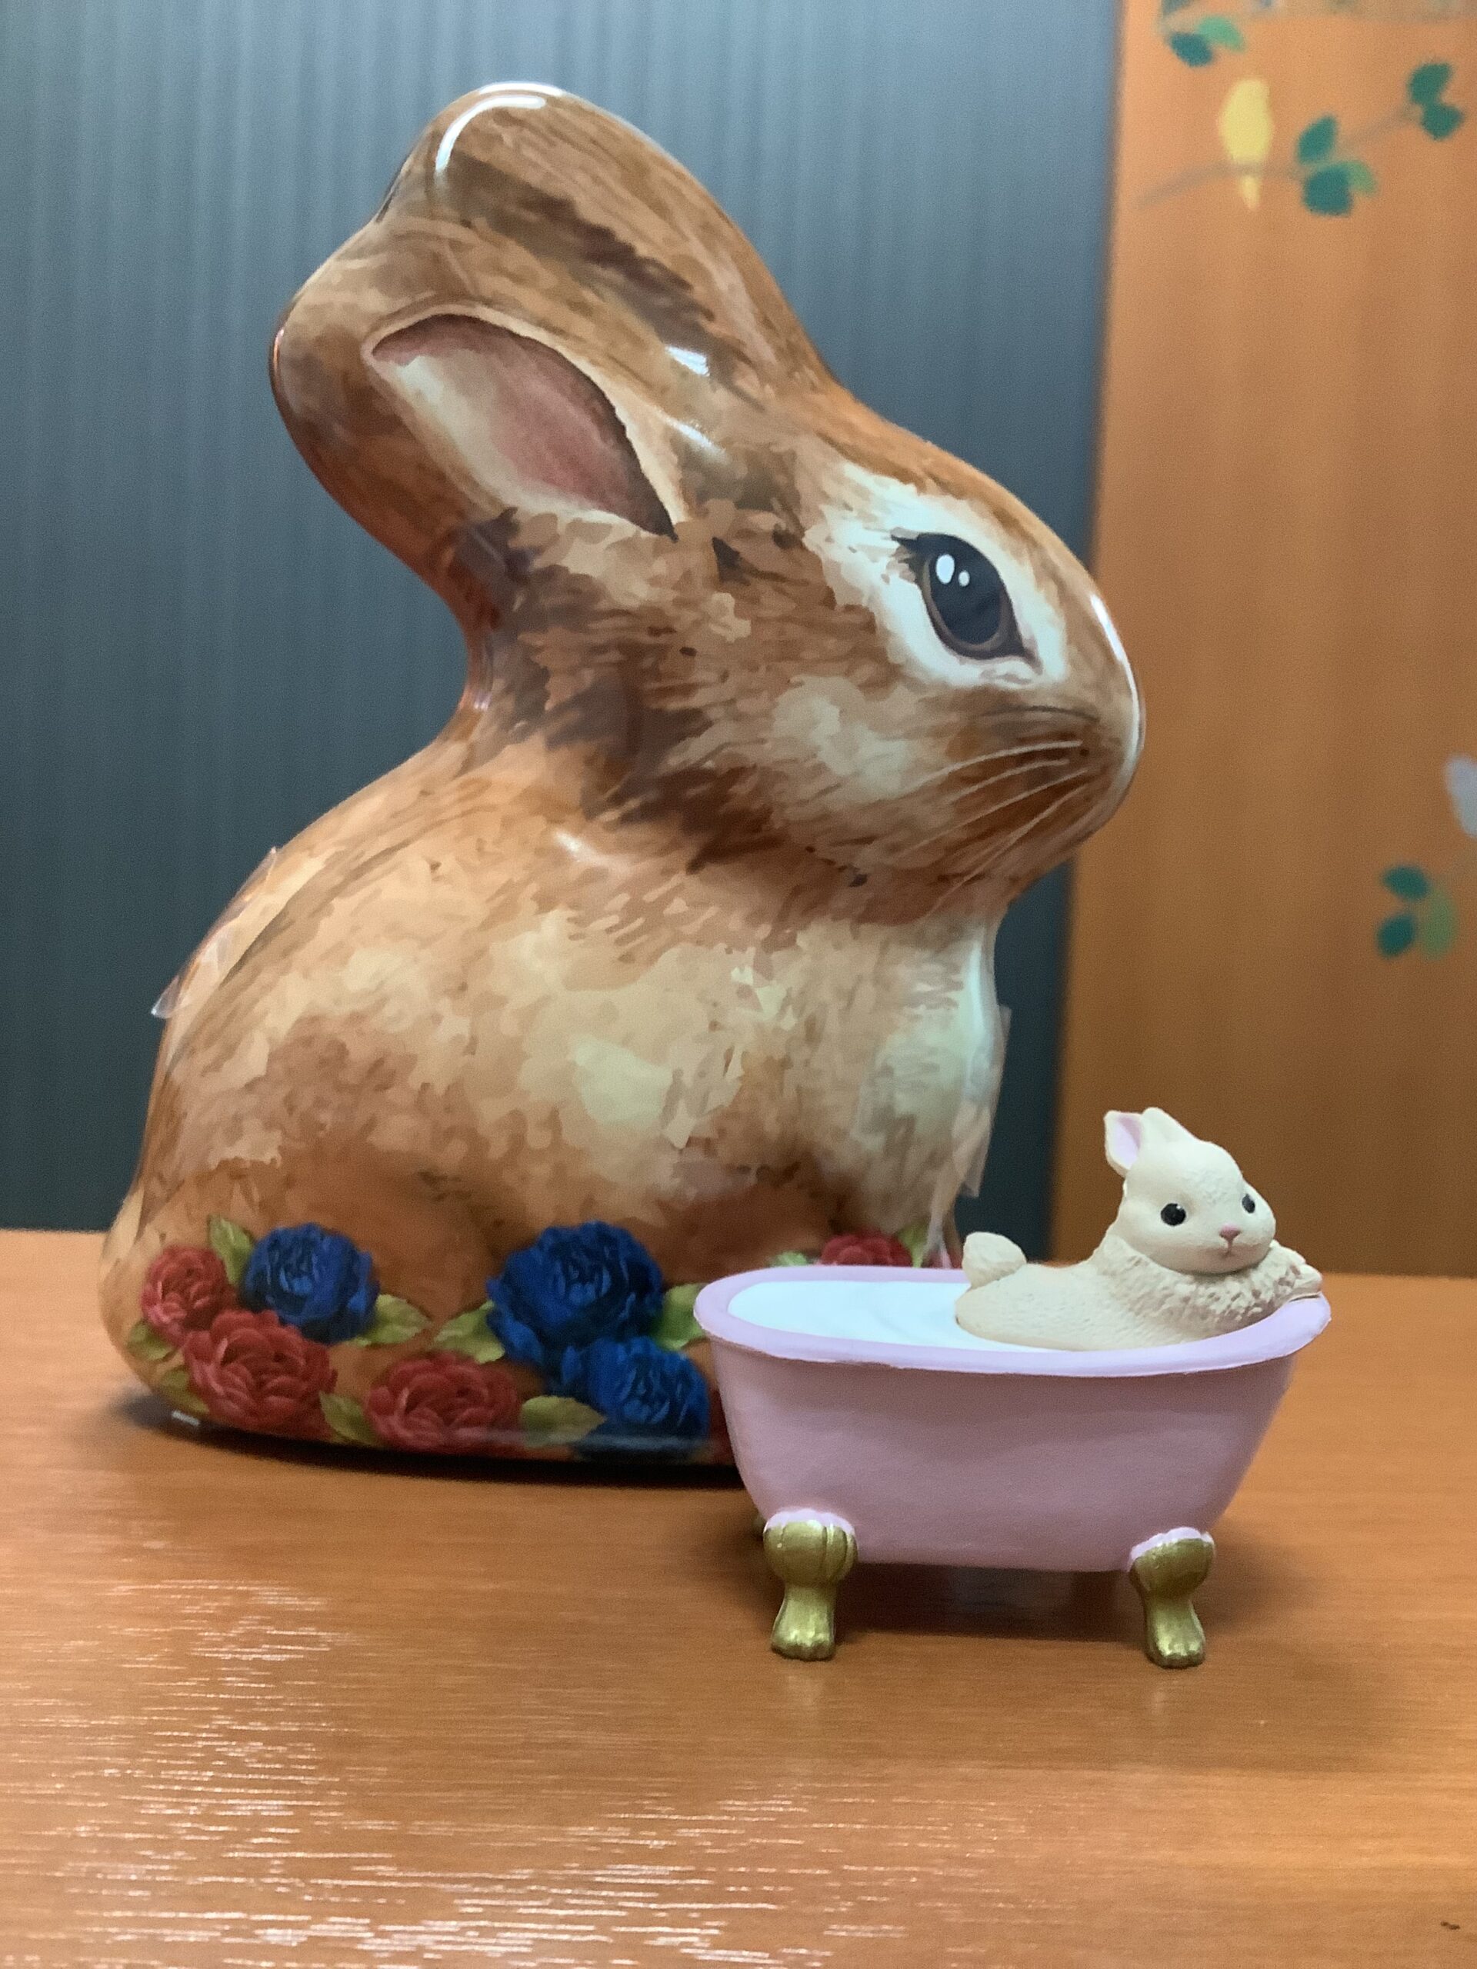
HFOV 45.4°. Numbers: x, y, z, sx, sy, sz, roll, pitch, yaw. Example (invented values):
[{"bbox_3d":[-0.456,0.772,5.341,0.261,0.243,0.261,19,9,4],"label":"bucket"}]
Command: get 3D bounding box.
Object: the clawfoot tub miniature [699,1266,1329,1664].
[{"bbox_3d":[0.023,0.040,0.150,0.054,0.025,0.032,2,4,-6],"label":"clawfoot tub miniature"}]

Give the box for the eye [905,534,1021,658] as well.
[{"bbox_3d":[0.024,-0.041,0.184,0.012,0.013,0.003,1,-7,-21],"label":"eye"}]

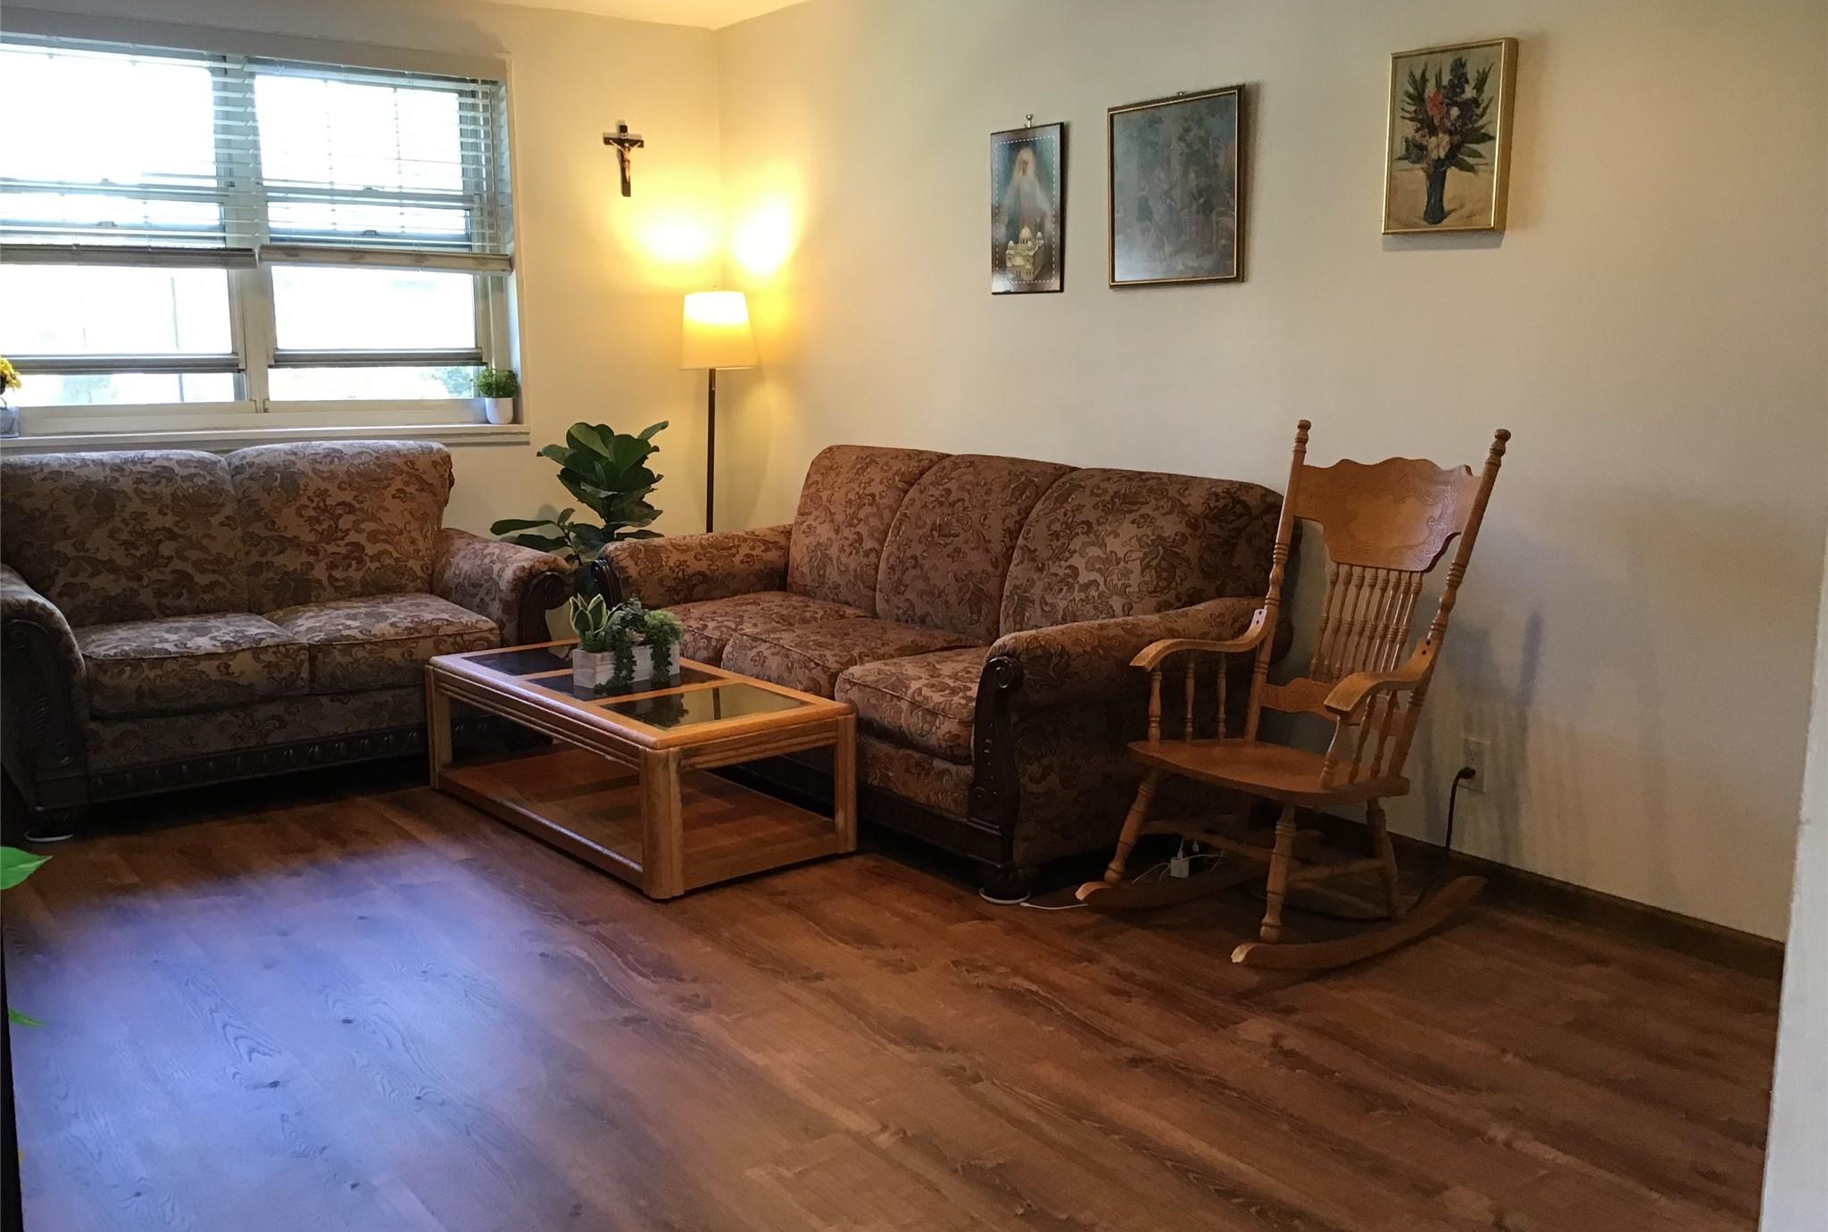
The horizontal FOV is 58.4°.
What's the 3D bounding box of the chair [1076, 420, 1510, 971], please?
[{"bbox_3d":[0.797,0.148,3.549,0.770,1.100,0.570,-7,12,-36],"label":"chair"}]

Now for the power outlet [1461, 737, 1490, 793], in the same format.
[{"bbox_3d":[1.300,0.349,3.805,0.012,0.117,0.071,-7,12,-36],"label":"power outlet"}]

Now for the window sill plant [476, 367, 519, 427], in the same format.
[{"bbox_3d":[-1.501,-0.799,5.902,0.150,0.210,0.150,-7,12,-36],"label":"window sill plant"}]

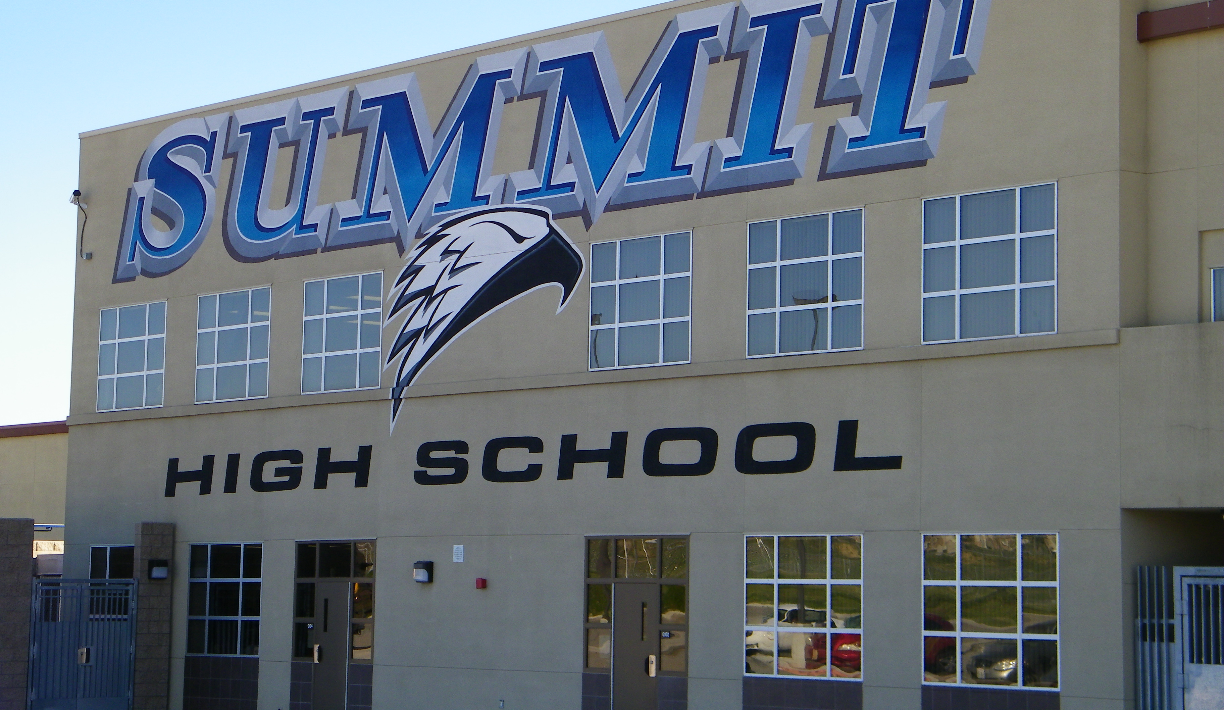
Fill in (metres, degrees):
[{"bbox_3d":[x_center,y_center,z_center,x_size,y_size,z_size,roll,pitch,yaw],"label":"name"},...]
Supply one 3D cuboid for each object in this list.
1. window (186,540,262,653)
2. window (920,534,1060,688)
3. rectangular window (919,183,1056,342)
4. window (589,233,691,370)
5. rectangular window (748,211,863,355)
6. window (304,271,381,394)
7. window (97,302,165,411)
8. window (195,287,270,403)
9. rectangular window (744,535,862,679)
[{"bbox_3d":[-6.238,3.962,45.729,0.100,1.814,2.115,5,-7,-41],"label":"window"},{"bbox_3d":[4.491,3.019,33.451,0.100,1.814,2.115,5,-7,-41],"label":"window"},{"bbox_3d":[4.531,-1.072,33.850,0.100,1.774,2.115,5,-7,-41],"label":"rectangular window"},{"bbox_3d":[0.411,-0.710,38.564,0.100,1.774,2.115,5,-7,-41],"label":"window"},{"bbox_3d":[2.491,-0.893,36.184,0.100,1.774,2.115,5,-7,-41],"label":"rectangular window"},{"bbox_3d":[-4.146,-0.309,43.778,0.100,1.774,2.115,5,-7,-41],"label":"window"},{"bbox_3d":[-8.185,0.046,48.401,0.100,1.774,2.115,5,-7,-41],"label":"window"},{"bbox_3d":[-6.139,-0.134,46.060,0.100,1.774,2.115,5,-7,-41],"label":"window"},{"bbox_3d":[2.441,3.199,35.797,0.100,1.814,2.115,5,-7,-41],"label":"rectangular window"}]

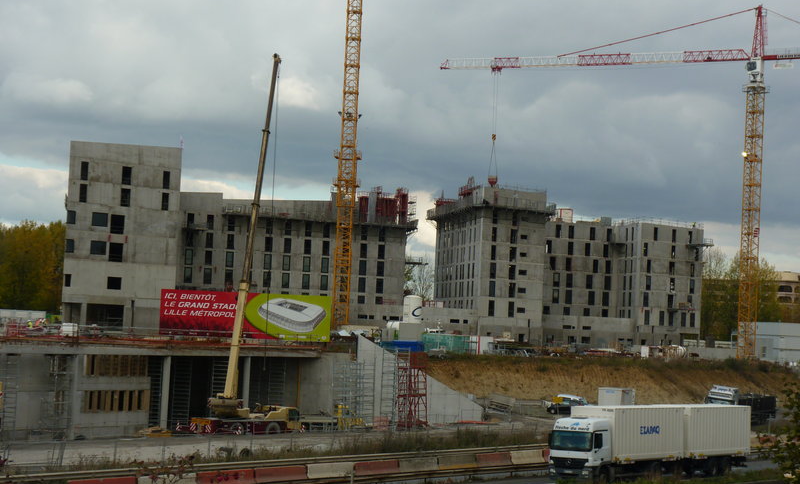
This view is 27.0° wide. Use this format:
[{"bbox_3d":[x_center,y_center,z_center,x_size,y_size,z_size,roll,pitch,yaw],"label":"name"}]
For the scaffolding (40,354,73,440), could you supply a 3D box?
[{"bbox_3d":[-20.995,9.501,102.000,1.200,5.100,1.700,1,-4,32],"label":"scaffolding"}]

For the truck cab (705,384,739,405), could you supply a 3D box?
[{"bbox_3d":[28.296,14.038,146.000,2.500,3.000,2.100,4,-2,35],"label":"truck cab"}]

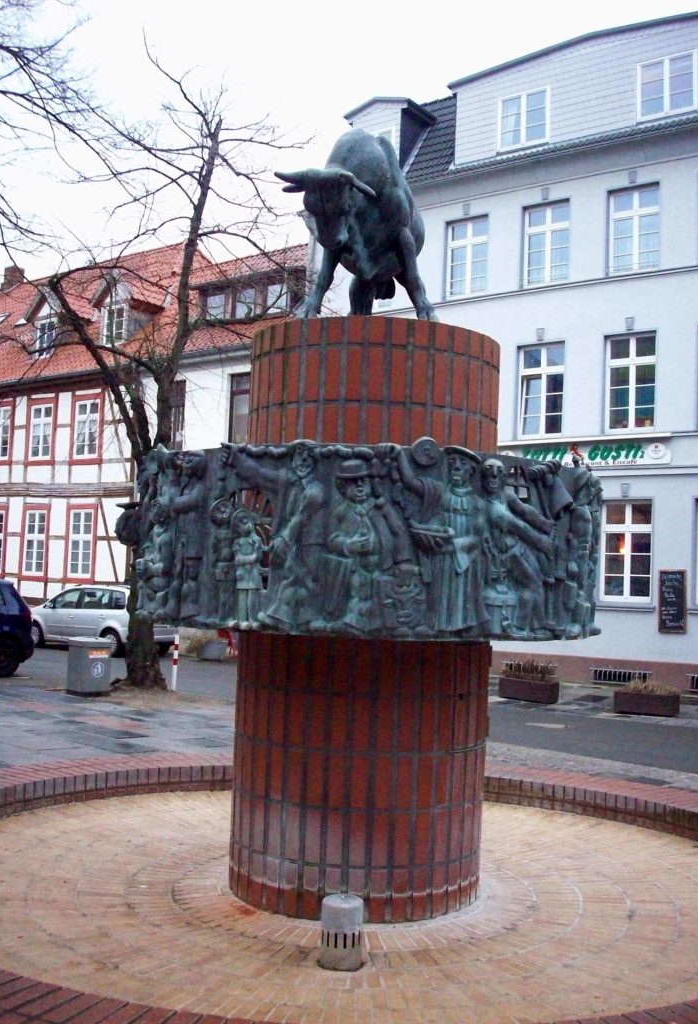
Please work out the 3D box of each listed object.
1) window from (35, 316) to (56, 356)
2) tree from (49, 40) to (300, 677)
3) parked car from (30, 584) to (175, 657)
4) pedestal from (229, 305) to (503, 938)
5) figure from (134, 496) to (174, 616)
[{"bbox_3d":[-8.837,-5.127,31.975,0.986,1.151,0.200,-1,-5,41],"label":"window"},{"bbox_3d":[-2.768,-2.386,17.661,4.000,10.244,4.000,2,-4,0],"label":"tree"},{"bbox_3d":[-5.856,2.499,25.770,4.390,1.640,1.800,-1,-5,36],"label":"parked car"},{"bbox_3d":[0.085,0.506,5.628,1.276,2.746,1.276,2,-4,0],"label":"pedestal"},{"bbox_3d":[-0.945,0.215,5.290,0.120,0.571,0.220,4,-5,-27],"label":"figure"}]

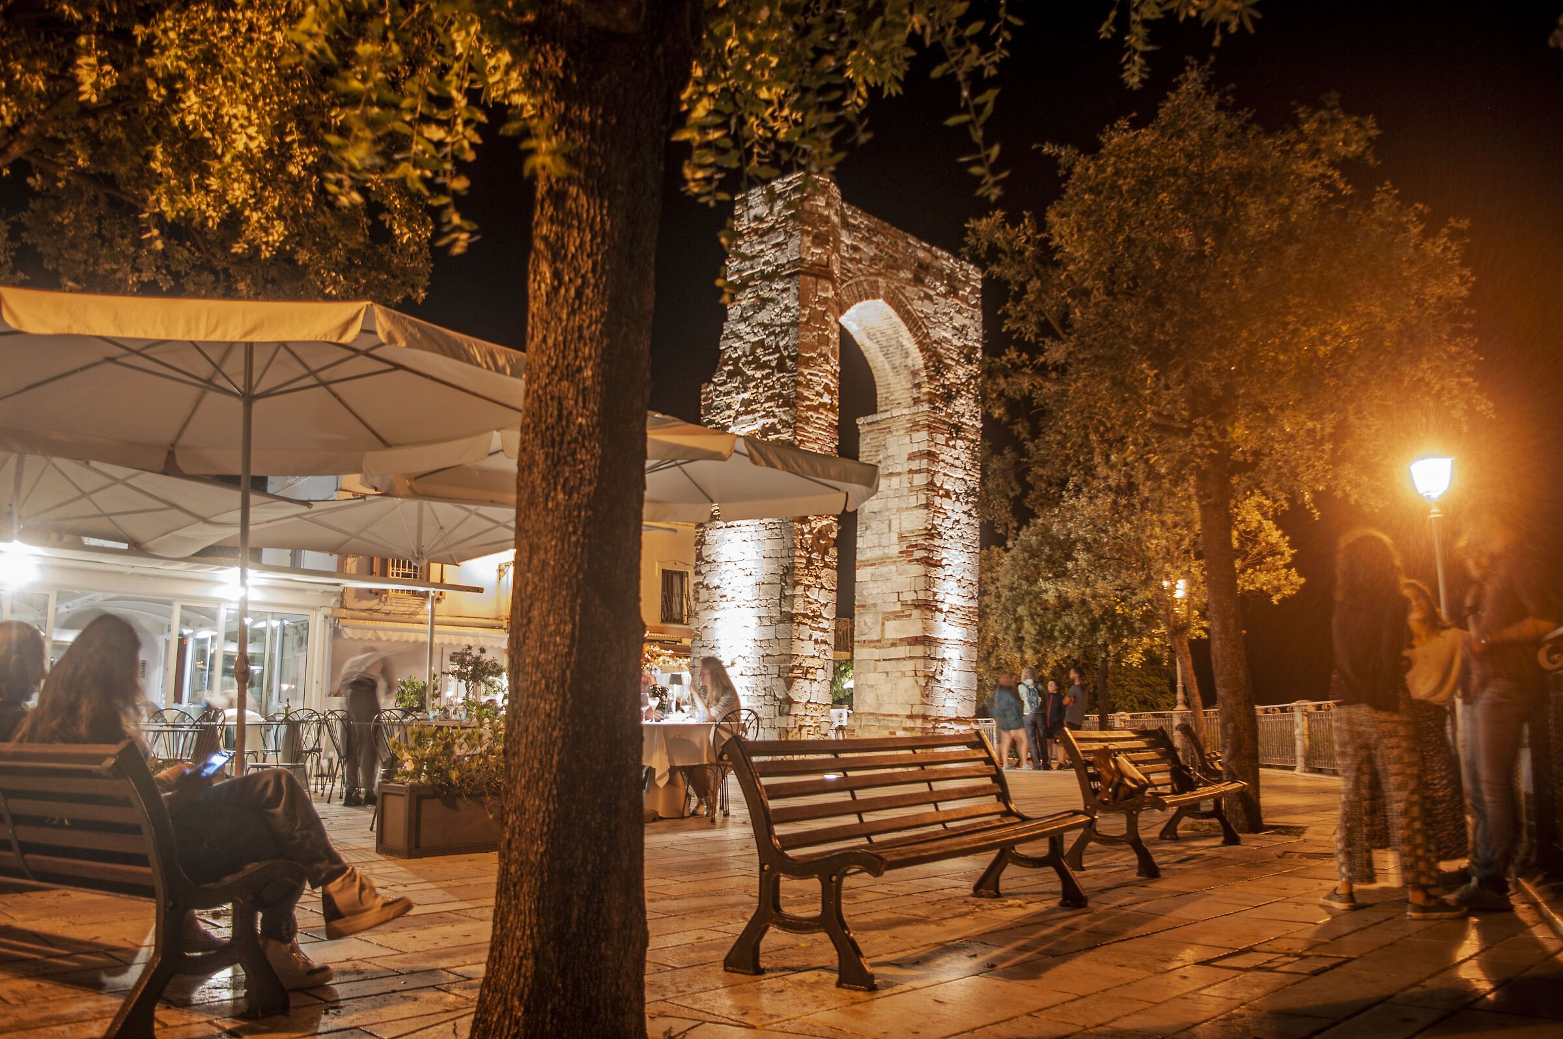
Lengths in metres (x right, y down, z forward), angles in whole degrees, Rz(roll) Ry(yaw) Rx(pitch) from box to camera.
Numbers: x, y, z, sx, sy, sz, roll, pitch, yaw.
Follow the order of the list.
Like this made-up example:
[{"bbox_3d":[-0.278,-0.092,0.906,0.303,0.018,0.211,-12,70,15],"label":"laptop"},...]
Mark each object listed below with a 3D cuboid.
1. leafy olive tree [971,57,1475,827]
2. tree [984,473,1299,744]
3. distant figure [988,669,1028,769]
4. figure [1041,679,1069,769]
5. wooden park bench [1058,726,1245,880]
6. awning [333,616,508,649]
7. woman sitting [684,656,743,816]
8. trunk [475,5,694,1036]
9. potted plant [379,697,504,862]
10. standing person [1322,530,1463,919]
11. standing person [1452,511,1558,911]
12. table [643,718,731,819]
[{"bbox_3d":[3.698,-0.765,9.777,4.350,6.450,4.300,-1,-10,0],"label":"leafy olive tree"},{"bbox_3d":[5.832,1.588,18.794,5.000,4.850,4.600,-1,-10,0],"label":"tree"},{"bbox_3d":[3.988,3.509,20.400,0.550,1.700,0.420,-7,-12,34],"label":"distant figure"},{"bbox_3d":[4.775,3.552,20.400,0.450,1.540,0.320,-2,-10,10],"label":"figure"},{"bbox_3d":[2.300,1.642,7.107,0.640,0.780,1.930,-6,-11,32],"label":"wooden park bench"},{"bbox_3d":[-5.343,1.642,17.400,0.750,0.450,2.750,-9,-13,41],"label":"awning"},{"bbox_3d":[-0.584,1.864,10.081,0.680,1.320,0.480,-2,-10,10],"label":"woman sitting"},{"bbox_3d":[-0.521,-0.115,3.308,0.560,3.050,0.500,-1,-10,0],"label":"trunk"},{"bbox_3d":[-1.986,1.616,7.469,1.000,0.950,0.480,8,-12,-40],"label":"potted plant"},{"bbox_3d":[2.633,0.876,5.187,0.520,1.670,0.420,-7,-12,31],"label":"standing person"},{"bbox_3d":[3.299,0.847,5.354,0.480,1.770,0.500,-2,-10,12],"label":"standing person"},{"bbox_3d":[-0.860,2.135,10.035,0.900,0.770,0.900,-3,-10,17],"label":"table"}]

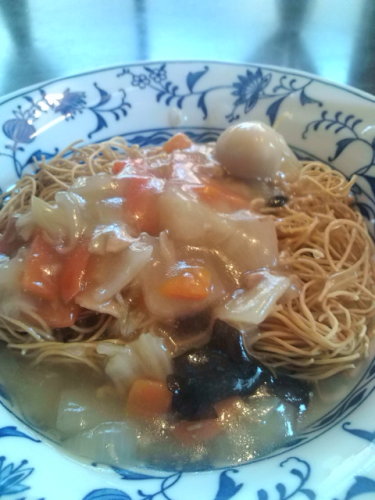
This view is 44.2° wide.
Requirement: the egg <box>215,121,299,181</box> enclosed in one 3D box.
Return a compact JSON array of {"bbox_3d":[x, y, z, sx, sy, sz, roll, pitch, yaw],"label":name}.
[{"bbox_3d":[0.029,-0.044,0.205,0.032,0.026,0.027,0,48,0],"label":"egg"}]

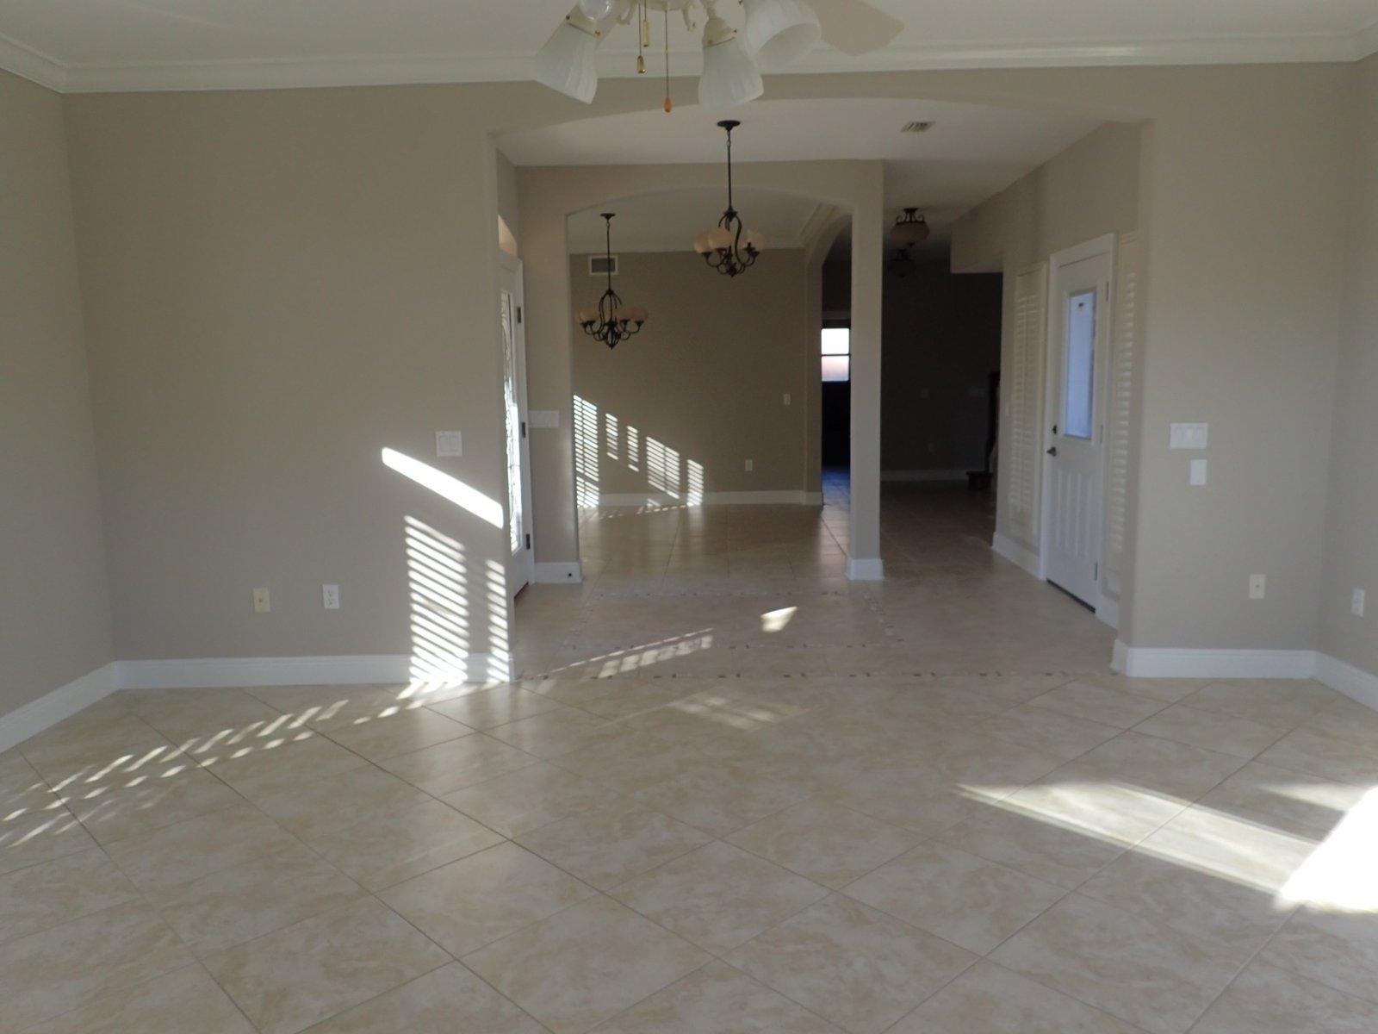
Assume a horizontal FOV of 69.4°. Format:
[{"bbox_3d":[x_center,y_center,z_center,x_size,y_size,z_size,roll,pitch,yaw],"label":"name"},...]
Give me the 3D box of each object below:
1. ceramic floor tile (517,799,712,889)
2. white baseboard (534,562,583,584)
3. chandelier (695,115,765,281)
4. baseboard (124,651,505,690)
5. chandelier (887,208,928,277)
[{"bbox_3d":[-0.226,0.985,3.028,0.446,0.010,0.446,-8,11,-43],"label":"ceramic floor tile"},{"bbox_3d":[-0.948,0.408,7.224,0.345,0.146,0.015,-1,7,2],"label":"white baseboard"},{"bbox_3d":[0.222,-1.740,5.487,0.382,0.821,0.382,-1,8,2],"label":"chandelier"},{"bbox_3d":[-1.737,0.715,4.625,1.845,0.135,0.018,-1,8,2],"label":"baseboard"},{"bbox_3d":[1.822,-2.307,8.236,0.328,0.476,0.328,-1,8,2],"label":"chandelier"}]

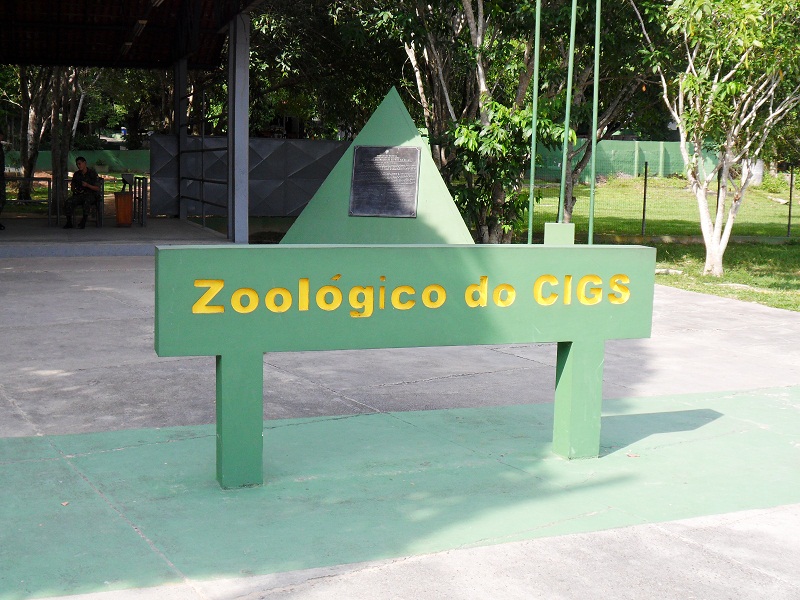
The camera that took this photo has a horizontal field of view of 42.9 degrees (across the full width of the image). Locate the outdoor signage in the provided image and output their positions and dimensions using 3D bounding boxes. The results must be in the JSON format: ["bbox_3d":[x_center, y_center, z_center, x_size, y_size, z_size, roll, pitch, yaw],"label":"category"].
[{"bbox_3d":[0.099,0.282,4.832,2.450,1.064,0.144,-1,8,-20],"label":"outdoor signage"}]

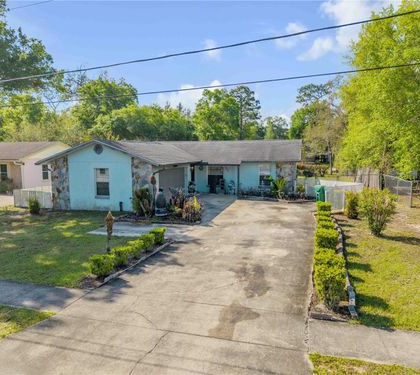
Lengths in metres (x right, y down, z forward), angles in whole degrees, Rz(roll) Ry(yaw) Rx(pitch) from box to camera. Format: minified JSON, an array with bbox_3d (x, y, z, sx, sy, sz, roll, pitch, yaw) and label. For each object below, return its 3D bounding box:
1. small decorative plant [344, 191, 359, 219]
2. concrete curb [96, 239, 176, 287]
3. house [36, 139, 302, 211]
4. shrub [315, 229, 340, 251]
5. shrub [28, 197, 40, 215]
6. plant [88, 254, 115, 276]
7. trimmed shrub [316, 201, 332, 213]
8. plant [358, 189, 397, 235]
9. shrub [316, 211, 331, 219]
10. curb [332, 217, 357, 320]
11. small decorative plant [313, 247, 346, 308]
[{"bbox_3d":[7.172,0.851,17.467,0.650,1.300,0.650,0,6,0],"label":"small decorative plant"},{"bbox_3d":[-2.064,2.164,10.659,0.250,0.140,4.296,3,7,20],"label":"concrete curb"},{"bbox_3d":[-0.688,-1.404,24.044,13.650,3.850,15.000,1,8,18],"label":"house"},{"bbox_3d":[4.026,1.708,11.894,0.780,0.620,0.700,1,8,18],"label":"shrub"},{"bbox_3d":[-9.391,0.944,18.506,0.620,0.900,0.620,0,6,0],"label":"shrub"},{"bbox_3d":[-3.011,2.093,9.578,0.520,0.540,0.500,3,7,20],"label":"plant"},{"bbox_3d":[6.228,1.061,18.826,0.750,0.600,0.600,2,6,17],"label":"trimmed shrub"},{"bbox_3d":[6.381,0.940,13.123,1.350,1.750,1.300,1,8,18],"label":"plant"},{"bbox_3d":[4.709,1.415,14.427,0.520,0.720,0.650,2,7,17],"label":"shrub"},{"bbox_3d":[4.364,1.957,11.630,0.350,0.200,9.677,1,7,17],"label":"curb"},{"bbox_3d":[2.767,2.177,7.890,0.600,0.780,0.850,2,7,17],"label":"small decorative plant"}]

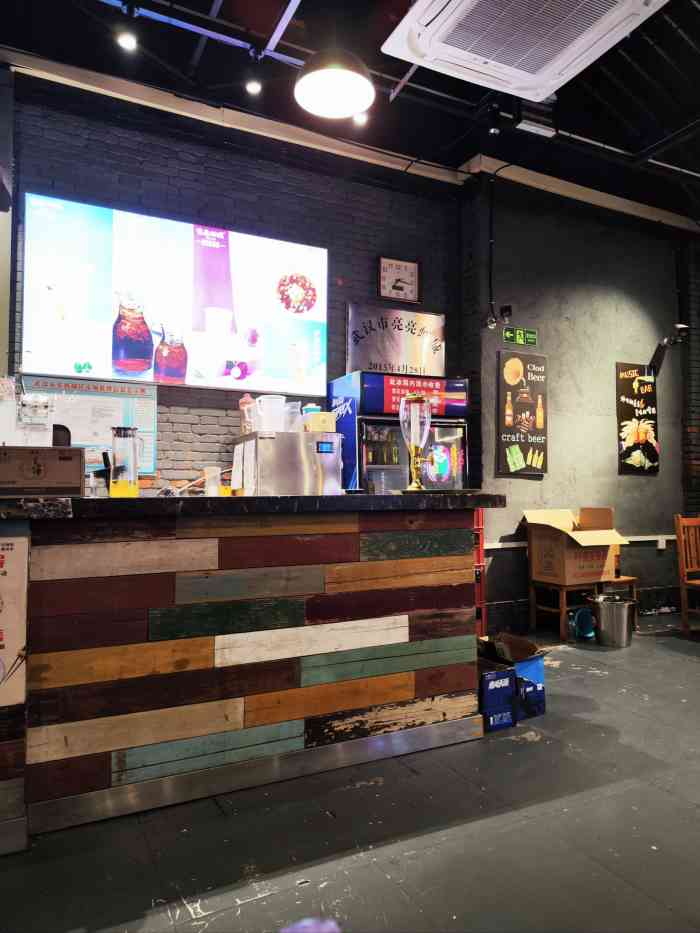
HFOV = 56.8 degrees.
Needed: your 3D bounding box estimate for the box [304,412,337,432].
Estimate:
[{"bbox_3d":[-0.198,-0.286,4.494,0.210,0.145,0.140,1,-2,-26],"label":"box"}]

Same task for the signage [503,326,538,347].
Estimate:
[{"bbox_3d":[1.431,-1.089,5.431,0.355,0.140,0.025,1,-2,-26],"label":"signage"}]

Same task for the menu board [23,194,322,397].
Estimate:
[{"bbox_3d":[-1.112,-1.106,4.487,2.060,1.140,0.080,1,-2,-26],"label":"menu board"}]

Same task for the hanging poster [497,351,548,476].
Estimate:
[{"bbox_3d":[1.448,-0.436,5.416,0.510,1.020,0.030,1,-2,-26],"label":"hanging poster"}]

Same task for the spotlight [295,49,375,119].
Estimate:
[{"bbox_3d":[-0.068,-1.769,2.915,0.360,0.220,0.360,0,-2,0],"label":"spotlight"}]

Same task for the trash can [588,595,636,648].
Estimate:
[{"bbox_3d":[1.980,1.170,4.872,0.315,0.330,0.315,1,-2,-26],"label":"trash can"}]

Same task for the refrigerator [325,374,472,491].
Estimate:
[{"bbox_3d":[0.350,0.355,4.784,0.882,1.954,0.585,1,-2,-26],"label":"refrigerator"}]

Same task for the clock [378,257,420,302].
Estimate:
[{"bbox_3d":[0.399,-1.510,5.265,0.345,0.335,0.045,1,-2,-26],"label":"clock"}]

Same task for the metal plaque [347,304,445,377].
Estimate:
[{"bbox_3d":[0.378,-0.953,5.204,0.907,0.610,0.030,1,-2,-26],"label":"metal plaque"}]

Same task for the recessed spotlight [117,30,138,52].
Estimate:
[{"bbox_3d":[-1.136,-2.170,3.304,0.100,0.090,0.100,1,-2,-26],"label":"recessed spotlight"}]

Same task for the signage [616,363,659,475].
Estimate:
[{"bbox_3d":[2.661,-0.436,6.005,0.510,1.020,0.025,1,-2,-26],"label":"signage"}]

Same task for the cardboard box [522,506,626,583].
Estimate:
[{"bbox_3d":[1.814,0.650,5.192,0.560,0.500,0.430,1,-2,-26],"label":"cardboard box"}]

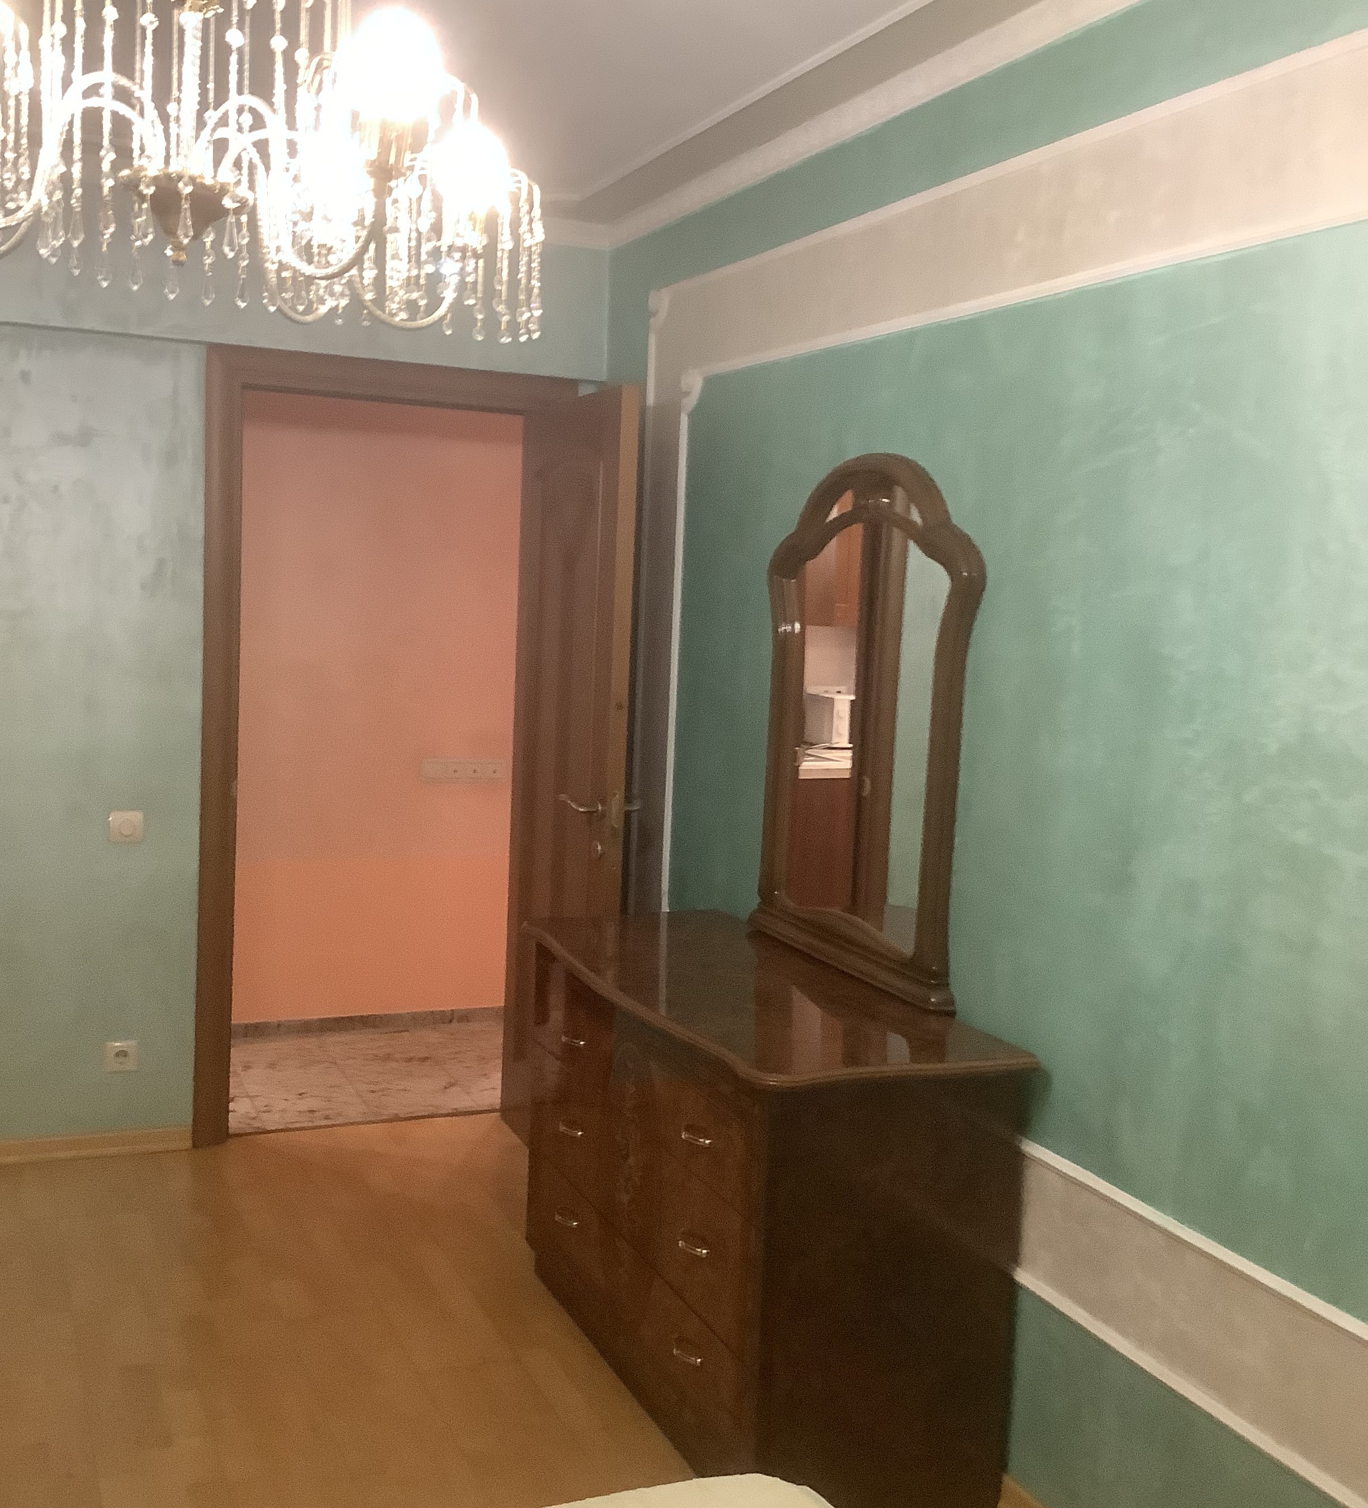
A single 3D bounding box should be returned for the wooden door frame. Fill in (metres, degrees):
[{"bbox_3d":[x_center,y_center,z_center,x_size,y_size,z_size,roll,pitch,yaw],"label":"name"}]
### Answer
[{"bbox_3d":[-0.826,-0.002,4.516,1.012,2.103,0.160,0,6,-24],"label":"wooden door frame"}]

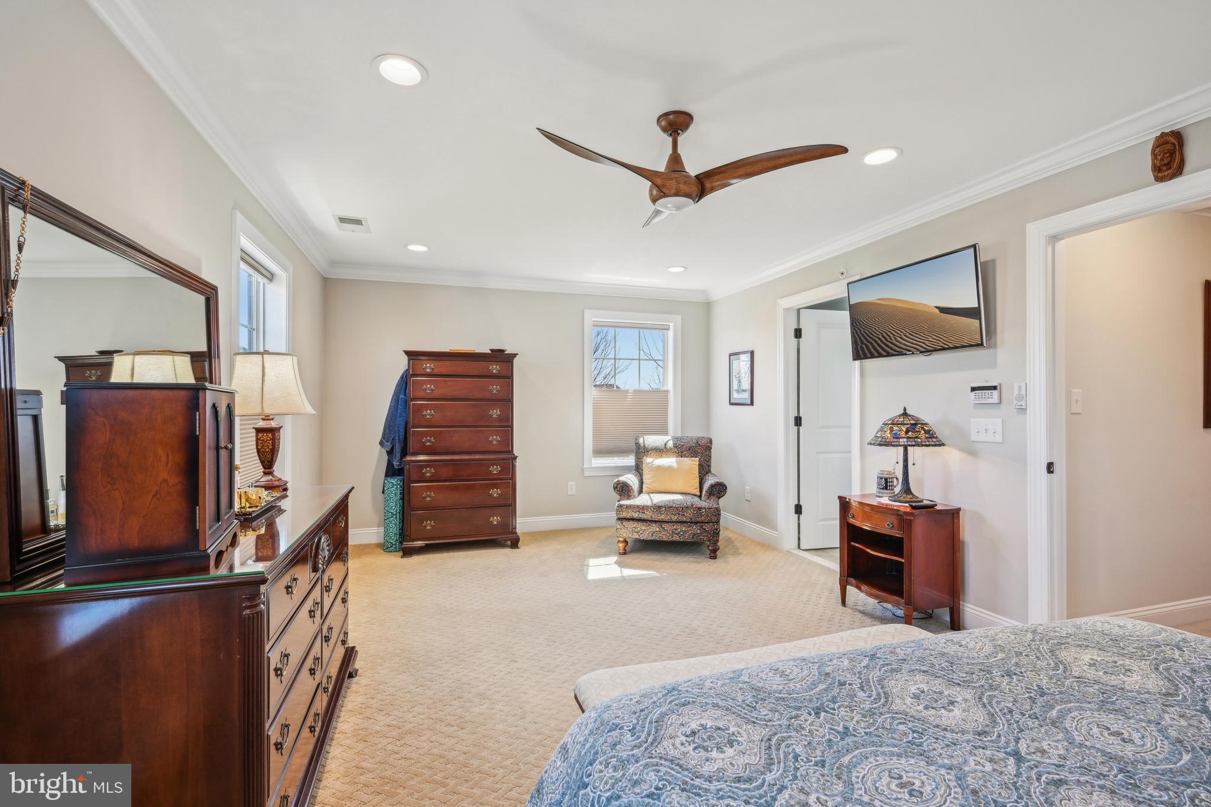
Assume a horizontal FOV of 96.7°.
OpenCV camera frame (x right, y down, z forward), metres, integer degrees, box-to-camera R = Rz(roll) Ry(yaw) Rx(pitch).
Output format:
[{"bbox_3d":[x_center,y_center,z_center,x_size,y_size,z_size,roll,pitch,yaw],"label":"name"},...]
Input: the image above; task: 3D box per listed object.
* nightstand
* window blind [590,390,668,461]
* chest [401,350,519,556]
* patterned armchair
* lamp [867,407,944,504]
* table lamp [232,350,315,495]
[{"bbox_3d":[1.685,0.912,3.135,0.385,0.674,0.537,0,0,-18],"label":"nightstand"},{"bbox_3d":[0.254,0.209,5.674,0.900,0.711,0.040,0,0,-18],"label":"window blind"},{"bbox_3d":[-1.272,0.416,4.747,0.945,1.677,0.510,0,0,-18],"label":"chest"},{"bbox_3d":[0.576,0.783,4.808,0.930,0.942,0.880,0,0,9],"label":"patterned armchair"},{"bbox_3d":[1.718,0.289,3.080,0.395,0.530,0.395,0,0,-18],"label":"lamp"},{"bbox_3d":[-1.430,0.082,2.282,0.360,0.606,0.355,0,0,-18],"label":"table lamp"}]

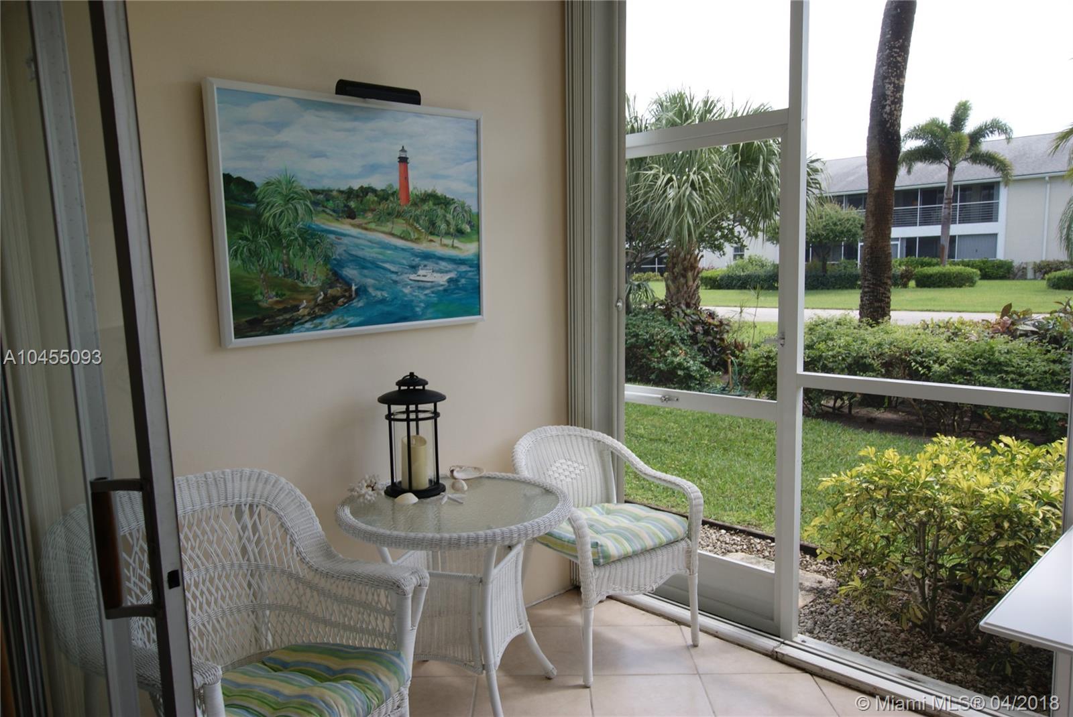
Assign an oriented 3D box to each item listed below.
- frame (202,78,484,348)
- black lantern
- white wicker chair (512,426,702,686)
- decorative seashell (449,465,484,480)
[{"bbox_3d":[-0.600,-0.489,2.610,1.014,0.806,0.050,-8,11,-41],"label":"frame"},{"bbox_3d":[-0.430,0.258,2.617,0.236,0.420,0.236,-1,7,0],"label":"black lantern"},{"bbox_3d":[0.266,0.730,3.013,0.580,0.820,0.610,-5,8,-30],"label":"white wicker chair"},{"bbox_3d":[-0.262,0.429,2.794,0.128,0.040,0.080,-4,7,-22],"label":"decorative seashell"}]

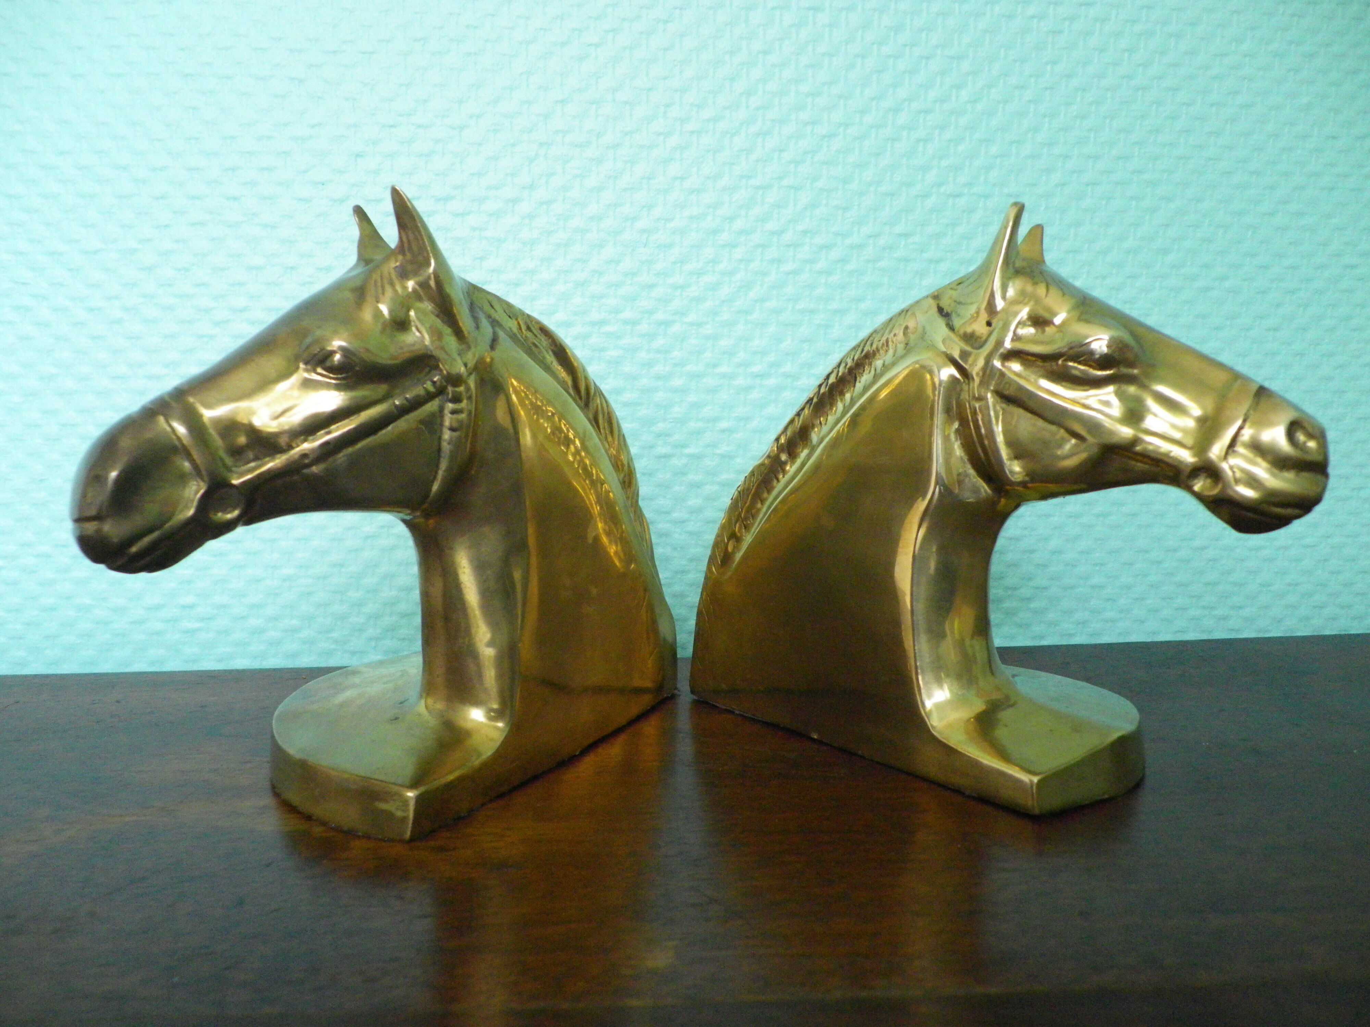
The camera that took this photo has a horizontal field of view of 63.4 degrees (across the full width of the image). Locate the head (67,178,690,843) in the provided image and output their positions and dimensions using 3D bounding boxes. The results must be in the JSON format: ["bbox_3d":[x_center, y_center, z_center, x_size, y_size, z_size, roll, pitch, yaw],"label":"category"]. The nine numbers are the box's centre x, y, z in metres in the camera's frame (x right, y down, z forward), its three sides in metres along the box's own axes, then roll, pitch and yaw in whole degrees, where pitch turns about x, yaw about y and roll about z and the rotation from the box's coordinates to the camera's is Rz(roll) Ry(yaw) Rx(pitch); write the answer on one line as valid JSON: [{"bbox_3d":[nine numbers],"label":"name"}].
[{"bbox_3d":[-0.091,-0.008,0.332,0.095,0.168,0.193,5,10,31],"label":"head"}]

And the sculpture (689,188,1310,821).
[{"bbox_3d":[0.102,-0.010,0.351,0.095,0.166,0.193,-8,12,-44],"label":"sculpture"}]

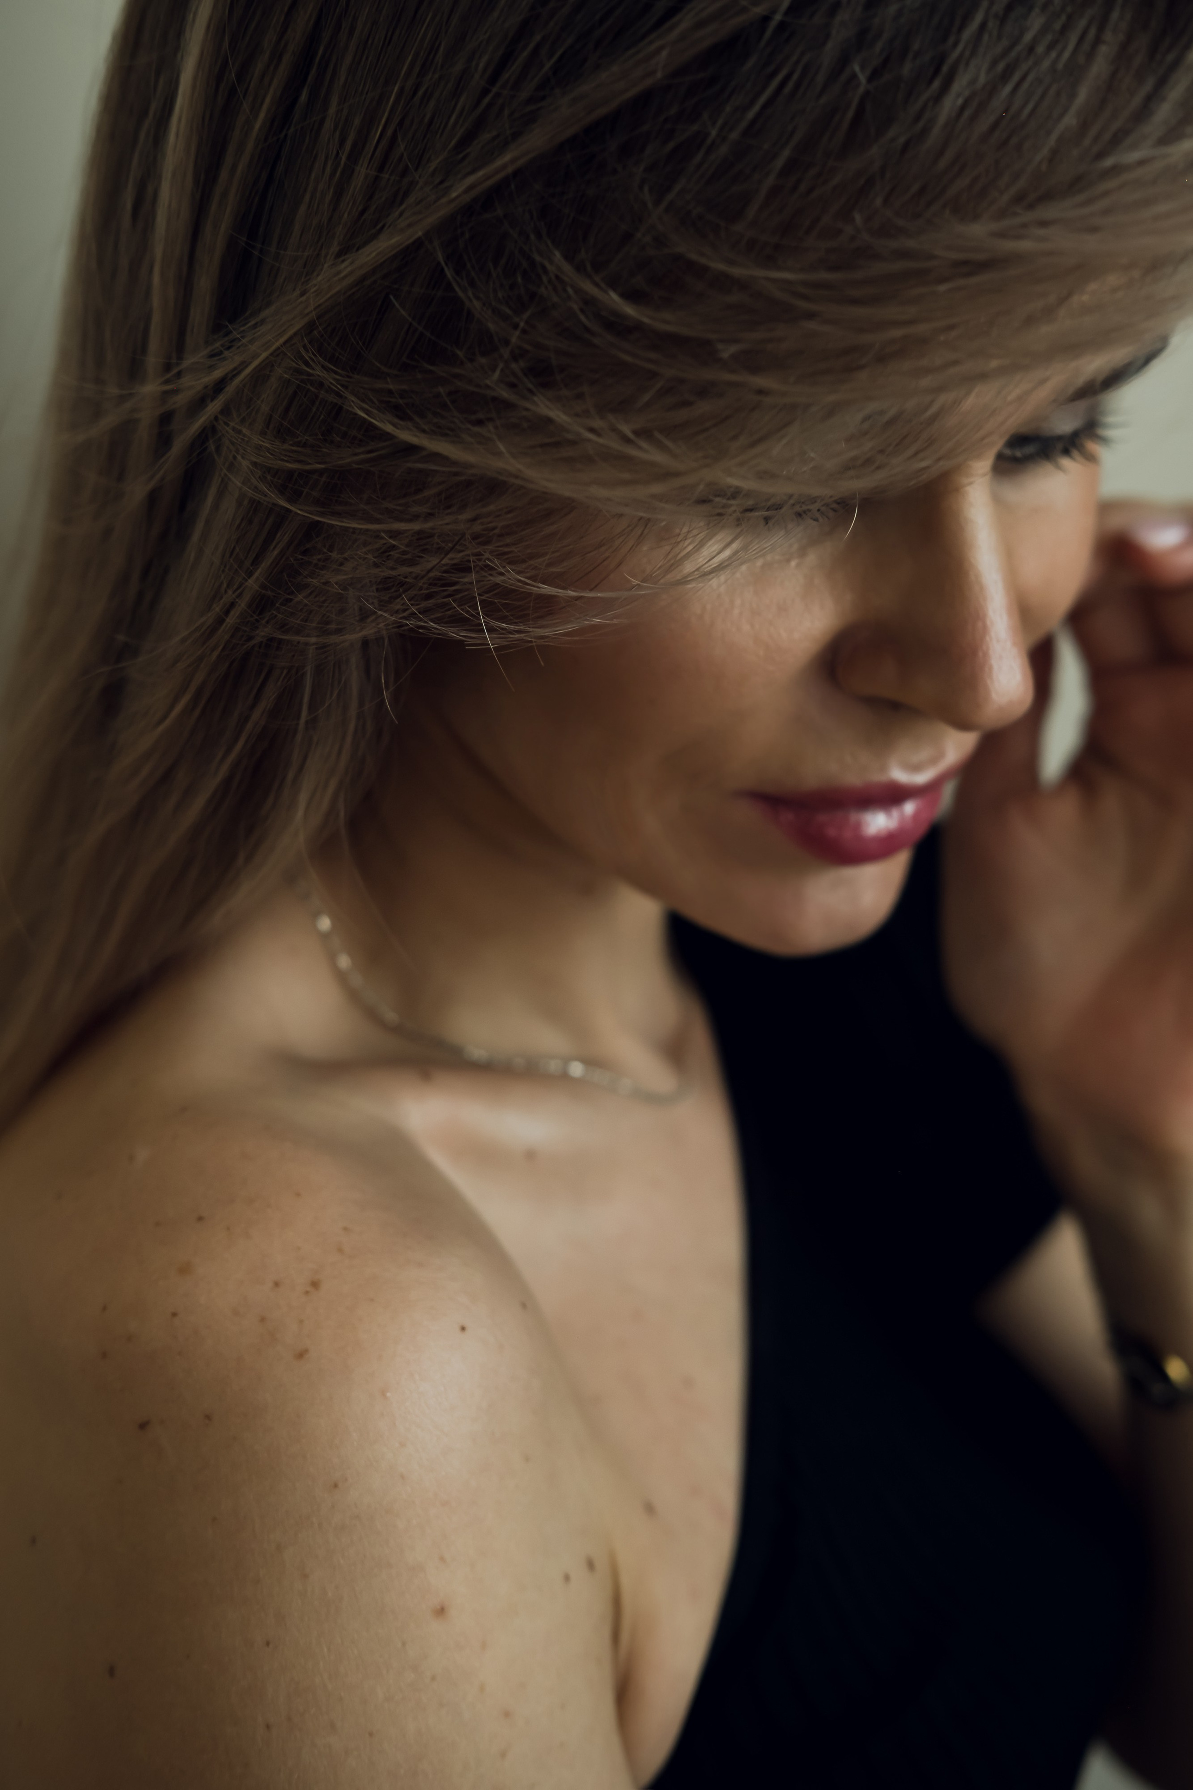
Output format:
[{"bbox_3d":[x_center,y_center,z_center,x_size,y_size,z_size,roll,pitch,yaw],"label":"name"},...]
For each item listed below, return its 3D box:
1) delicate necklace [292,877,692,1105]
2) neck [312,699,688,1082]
[{"bbox_3d":[-0.027,0.011,0.660,0.116,0.060,0.112,16,29,32],"label":"delicate necklace"},{"bbox_3d":[-0.026,-0.004,0.642,0.110,0.105,0.105,7,30,-4],"label":"neck"}]

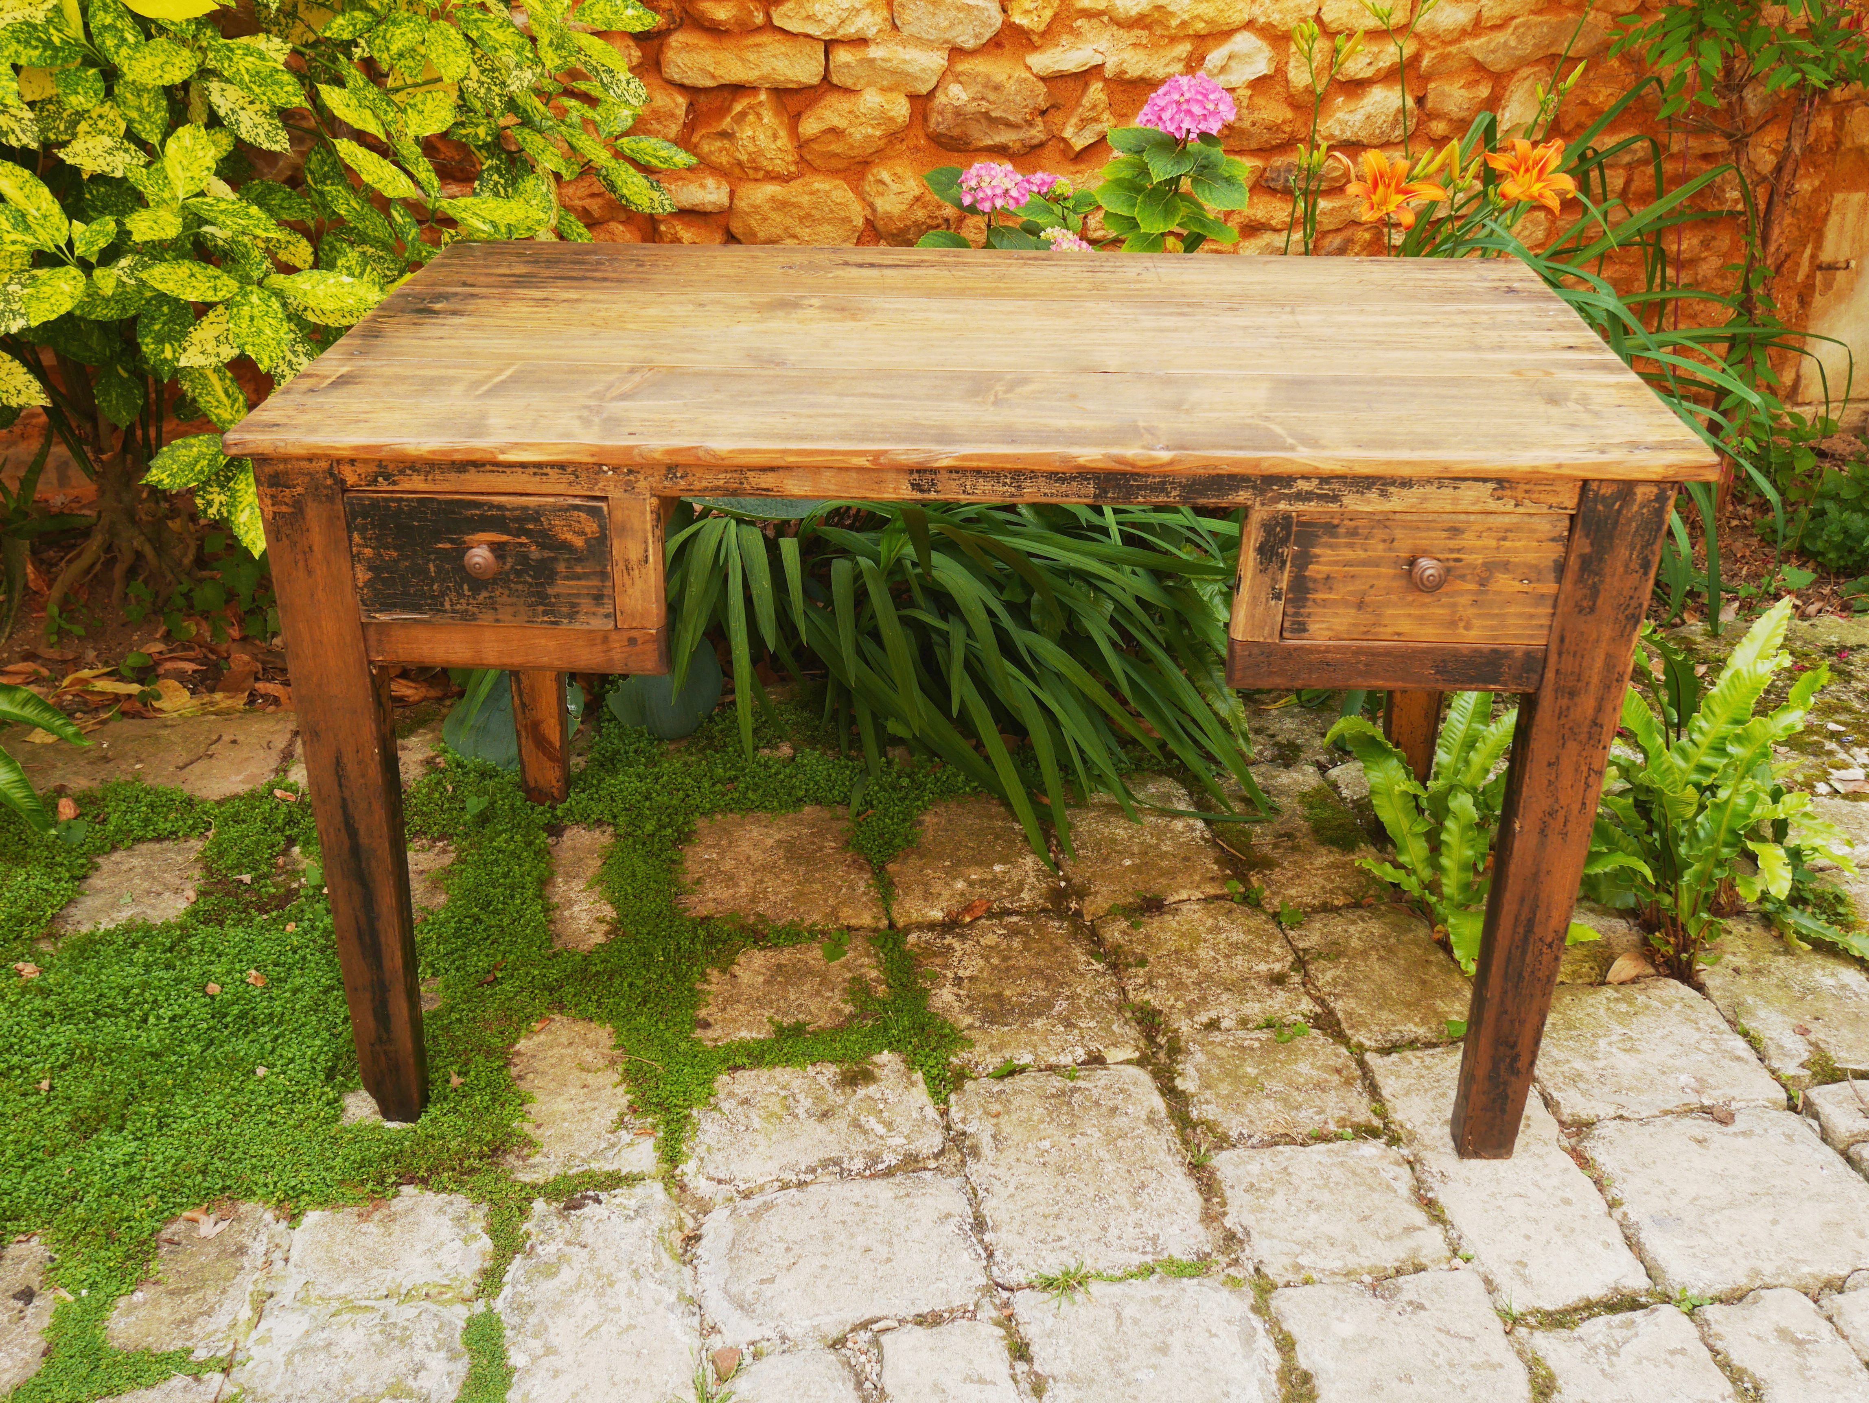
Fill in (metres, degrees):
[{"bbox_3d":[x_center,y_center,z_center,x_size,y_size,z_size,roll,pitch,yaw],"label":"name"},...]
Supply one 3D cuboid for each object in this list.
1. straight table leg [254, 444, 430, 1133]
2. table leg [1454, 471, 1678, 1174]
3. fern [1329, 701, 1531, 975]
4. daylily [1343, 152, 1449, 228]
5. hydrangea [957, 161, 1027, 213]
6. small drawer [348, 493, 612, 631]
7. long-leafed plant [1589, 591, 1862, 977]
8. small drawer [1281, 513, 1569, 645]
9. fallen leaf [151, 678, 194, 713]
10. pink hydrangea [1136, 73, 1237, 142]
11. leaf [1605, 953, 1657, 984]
[{"bbox_3d":[-0.542,0.098,1.648,0.072,0.722,0.066,3,29,2],"label":"straight table leg"},{"bbox_3d":[0.556,0.125,1.597,0.072,0.722,0.066,3,29,2],"label":"table leg"},{"bbox_3d":[0.575,0.126,2.021,0.246,0.325,0.246,1,28,3],"label":"fern"},{"bbox_3d":[0.588,-0.652,2.205,0.128,0.103,0.108,4,29,8],"label":"daylily"},{"bbox_3d":[0.086,-0.769,2.586,0.106,0.079,0.103,1,28,3],"label":"hydrangea"},{"bbox_3d":[-0.380,-0.200,1.632,0.225,0.120,0.394,1,28,3],"label":"small drawer"},{"bbox_3d":[0.910,0.095,1.985,0.335,0.414,0.295,1,28,3],"label":"long-leafed plant"},{"bbox_3d":[0.419,-0.181,1.595,0.225,0.120,0.394,1,28,3],"label":"small drawer"},{"bbox_3d":[-1.129,-0.008,2.560,0.061,0.033,0.059,1,28,3],"label":"fallen leaf"},{"bbox_3d":[0.371,-0.875,2.546,0.143,0.108,0.143,1,28,3],"label":"pink hydrangea"},{"bbox_3d":[0.801,0.309,1.989,0.069,0.024,0.041,-15,32,-25],"label":"leaf"}]

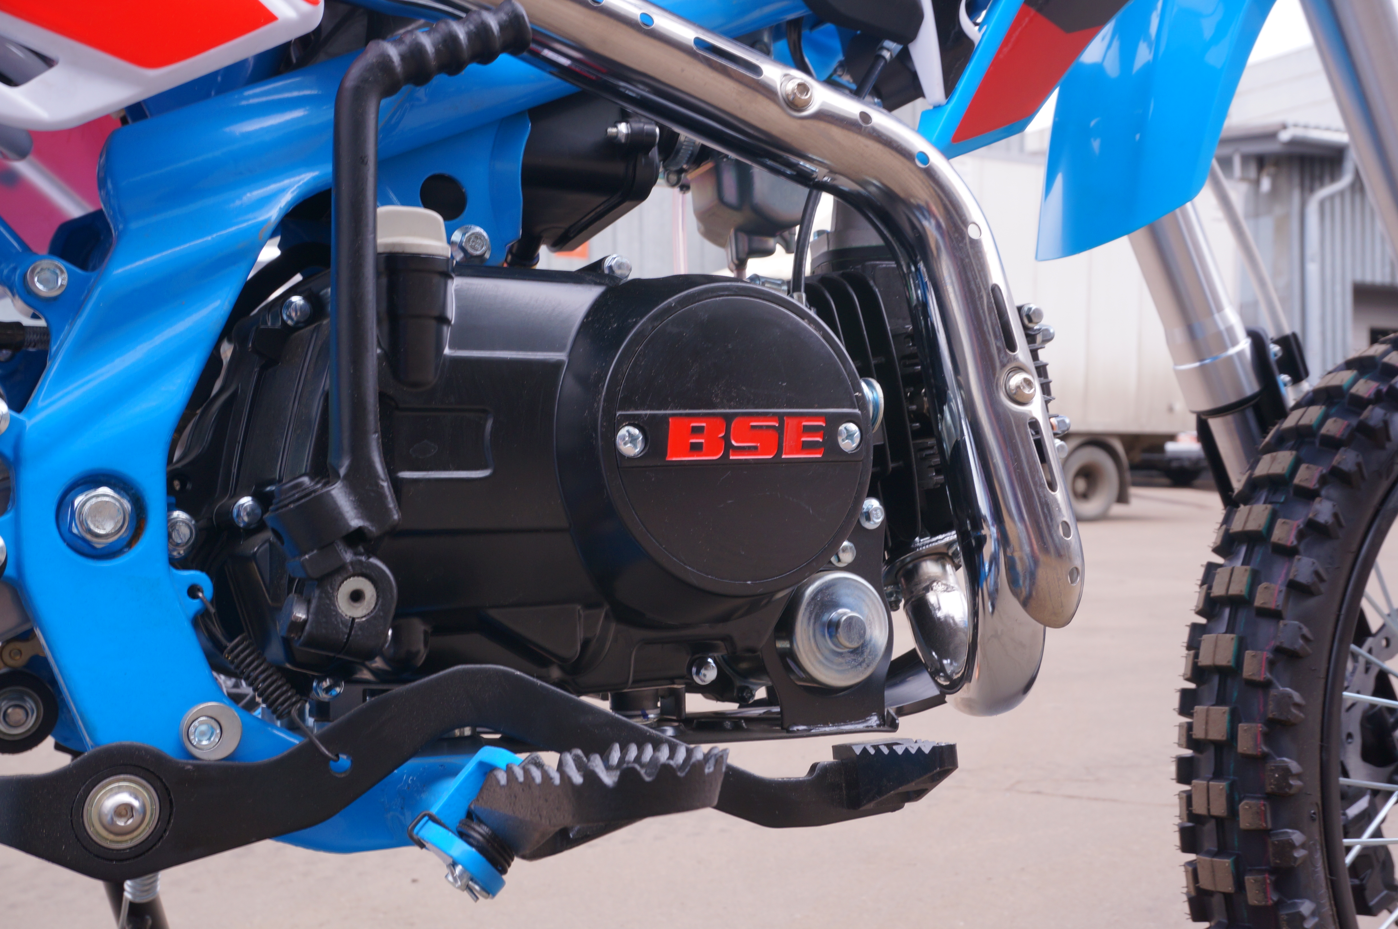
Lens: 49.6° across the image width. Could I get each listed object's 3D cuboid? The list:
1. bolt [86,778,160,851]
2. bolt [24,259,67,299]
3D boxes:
[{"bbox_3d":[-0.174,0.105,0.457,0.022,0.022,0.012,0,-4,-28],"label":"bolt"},{"bbox_3d":[-0.224,-0.064,0.520,0.013,0.013,0.009,0,-1,-28],"label":"bolt"}]

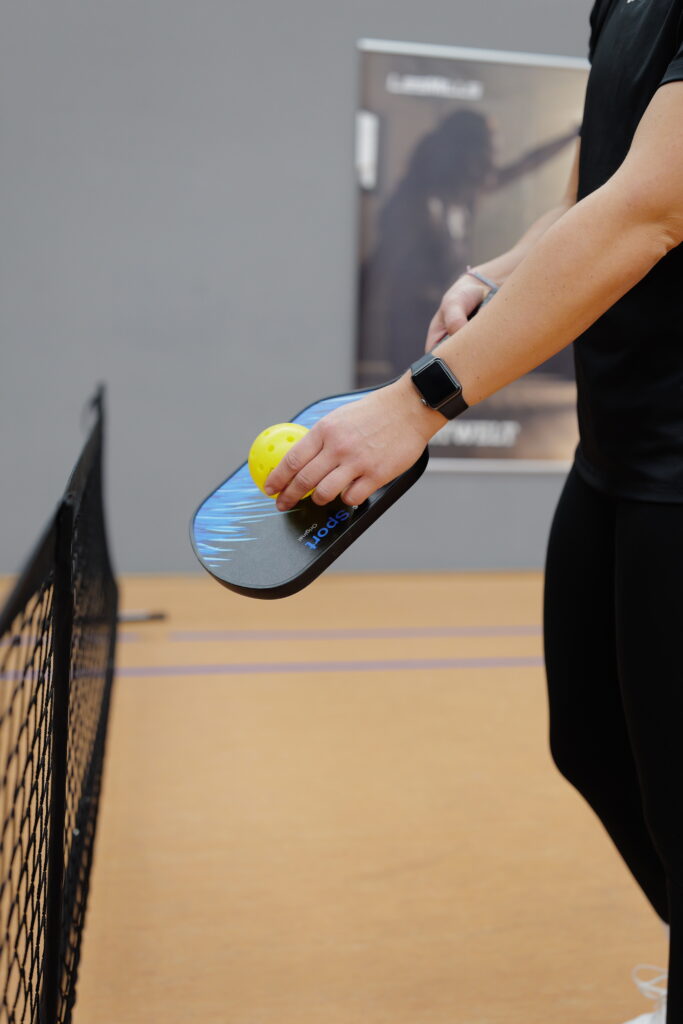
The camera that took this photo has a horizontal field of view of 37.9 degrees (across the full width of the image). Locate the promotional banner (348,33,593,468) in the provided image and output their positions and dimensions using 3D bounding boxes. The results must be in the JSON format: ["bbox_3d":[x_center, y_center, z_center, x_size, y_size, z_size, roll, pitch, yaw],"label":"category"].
[{"bbox_3d":[0.940,-1.629,6.559,1.720,2.716,0.040,0,5,-10],"label":"promotional banner"}]

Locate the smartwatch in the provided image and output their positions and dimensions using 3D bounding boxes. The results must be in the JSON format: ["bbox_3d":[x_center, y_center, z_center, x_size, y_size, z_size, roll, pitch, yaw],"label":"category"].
[{"bbox_3d":[0.097,-0.123,0.980,0.037,0.064,0.050,-38,-10,5],"label":"smartwatch"}]

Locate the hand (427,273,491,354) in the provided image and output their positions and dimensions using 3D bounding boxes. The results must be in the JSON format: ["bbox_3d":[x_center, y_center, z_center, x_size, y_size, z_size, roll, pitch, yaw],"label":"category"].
[{"bbox_3d":[0.128,-0.209,1.085,0.125,0.085,0.090,-49,27,-18],"label":"hand"}]

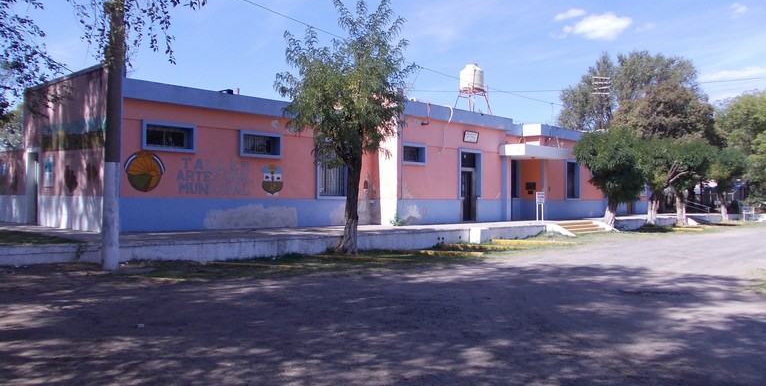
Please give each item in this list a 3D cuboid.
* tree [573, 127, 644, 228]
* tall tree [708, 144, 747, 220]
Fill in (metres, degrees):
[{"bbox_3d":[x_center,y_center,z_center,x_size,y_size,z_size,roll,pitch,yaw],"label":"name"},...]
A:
[{"bbox_3d":[10.558,-0.702,29.000,3.300,4.750,3.300,1,0,0],"label":"tree"},{"bbox_3d":[24.097,-0.628,43.200,2.800,5.100,2.800,1,0,0],"label":"tall tree"}]

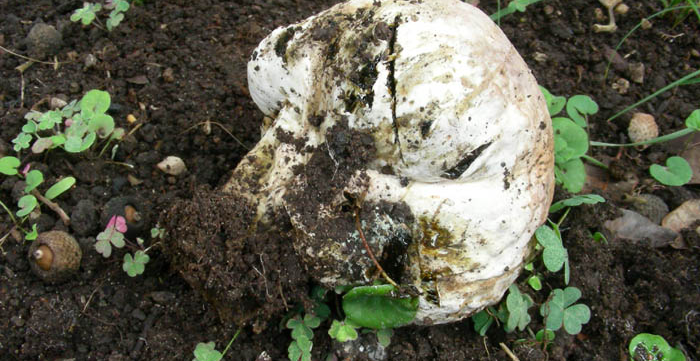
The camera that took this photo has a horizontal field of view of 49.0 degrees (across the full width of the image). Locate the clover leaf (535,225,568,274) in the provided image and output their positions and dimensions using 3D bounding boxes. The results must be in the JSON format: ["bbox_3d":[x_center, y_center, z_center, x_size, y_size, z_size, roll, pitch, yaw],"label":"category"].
[{"bbox_3d":[0.083,0.028,0.316,0.013,0.012,0.015,0,49,0],"label":"clover leaf"}]

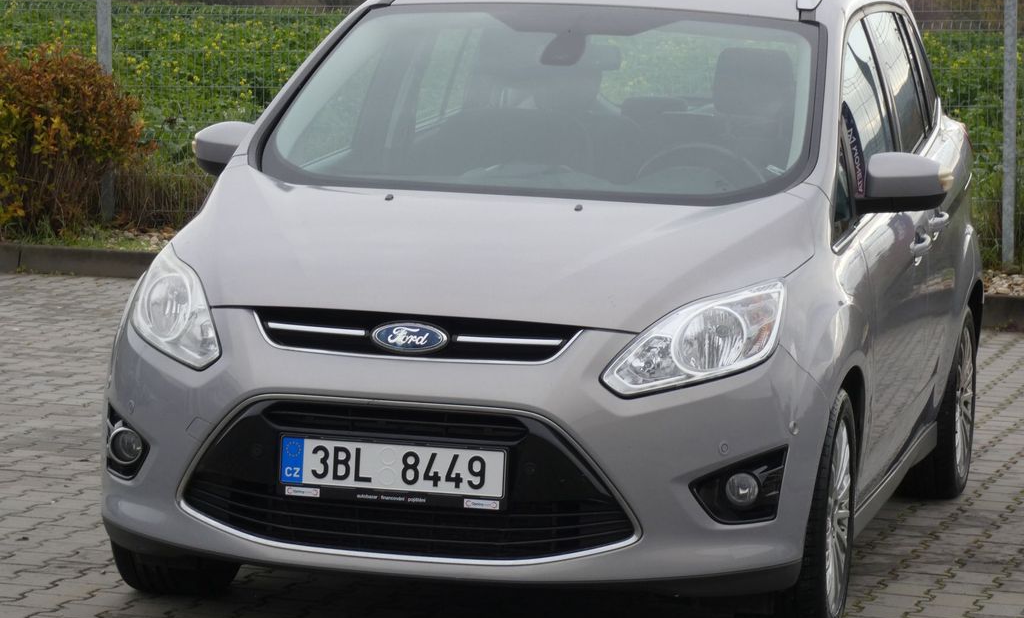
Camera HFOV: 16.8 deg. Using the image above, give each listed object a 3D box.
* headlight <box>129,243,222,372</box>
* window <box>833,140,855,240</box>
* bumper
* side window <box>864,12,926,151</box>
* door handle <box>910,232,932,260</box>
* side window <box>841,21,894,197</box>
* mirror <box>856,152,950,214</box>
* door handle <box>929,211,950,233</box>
[{"bbox_3d":[-0.762,-0.007,8.165,0.345,0.255,0.540,3,5,13],"label":"headlight"},{"bbox_3d":[0.819,-0.296,8.643,0.050,0.267,0.380,-12,1,14],"label":"window"},{"bbox_3d":[-0.195,0.315,7.982,1.770,0.610,0.655,3,5,13],"label":"bumper"},{"bbox_3d":[1.135,-0.662,10.143,0.060,0.429,0.770,-15,1,14],"label":"side window"},{"bbox_3d":[1.120,-0.174,9.472,0.052,0.060,0.210,3,5,13],"label":"door handle"},{"bbox_3d":[0.948,-0.515,9.240,0.070,0.542,1.010,-15,1,14],"label":"side window"},{"bbox_3d":[1.007,-0.321,8.889,0.233,0.165,0.210,3,5,13],"label":"mirror"},{"bbox_3d":[1.212,-0.255,9.835,0.052,0.055,0.210,3,5,13],"label":"door handle"}]

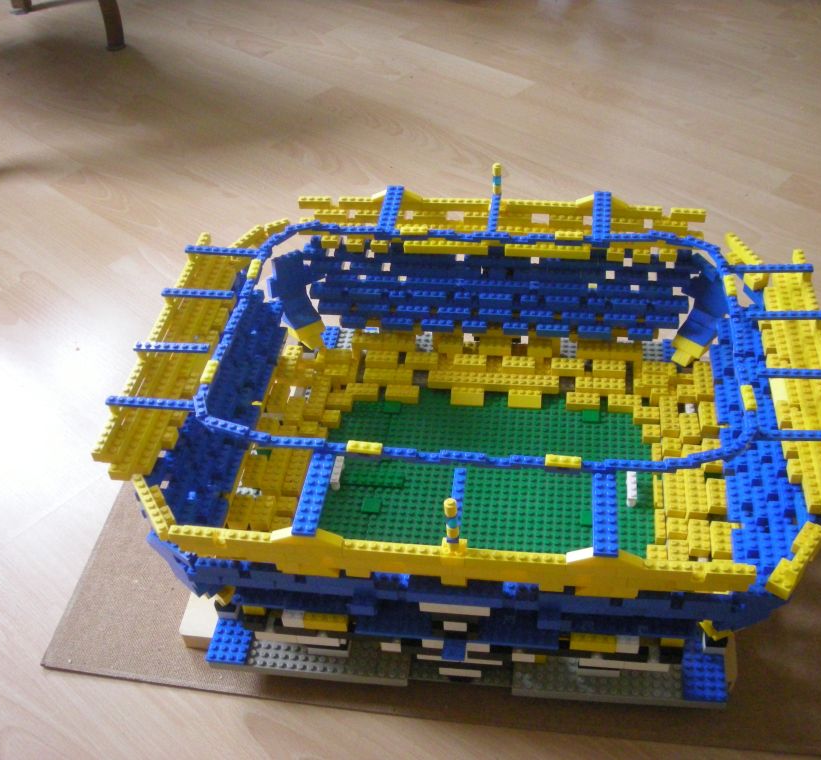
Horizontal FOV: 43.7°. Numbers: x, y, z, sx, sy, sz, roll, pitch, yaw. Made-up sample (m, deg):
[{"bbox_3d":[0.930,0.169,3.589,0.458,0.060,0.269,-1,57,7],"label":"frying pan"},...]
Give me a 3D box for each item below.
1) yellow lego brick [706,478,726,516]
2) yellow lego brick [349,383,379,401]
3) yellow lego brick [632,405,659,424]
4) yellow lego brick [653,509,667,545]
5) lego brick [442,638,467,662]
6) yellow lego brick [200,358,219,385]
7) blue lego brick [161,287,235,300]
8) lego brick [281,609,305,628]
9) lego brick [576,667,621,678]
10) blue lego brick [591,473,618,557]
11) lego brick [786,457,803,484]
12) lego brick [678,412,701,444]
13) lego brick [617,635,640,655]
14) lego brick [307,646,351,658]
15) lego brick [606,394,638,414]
[{"bbox_3d":[0.256,0.096,0.853,0.016,0.011,0.032,2,42,8],"label":"yellow lego brick"},{"bbox_3d":[-0.047,0.011,1.006,0.032,0.011,0.016,2,42,8],"label":"yellow lego brick"},{"bbox_3d":[0.222,0.033,0.961,0.024,0.011,0.016,2,42,8],"label":"yellow lego brick"},{"bbox_3d":[0.208,0.122,0.853,0.009,0.011,0.032,2,42,8],"label":"yellow lego brick"},{"bbox_3d":[0.031,0.189,0.716,0.016,0.011,0.016,2,42,8],"label":"lego brick"},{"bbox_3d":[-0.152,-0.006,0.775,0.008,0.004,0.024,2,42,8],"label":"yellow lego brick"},{"bbox_3d":[-0.182,-0.074,0.876,0.064,0.005,0.008,2,42,8],"label":"blue lego brick"},{"bbox_3d":[-0.084,0.172,0.750,0.016,0.011,0.016,2,42,8],"label":"lego brick"},{"bbox_3d":[0.140,0.214,0.762,0.032,0.011,0.008,2,42,8],"label":"lego brick"},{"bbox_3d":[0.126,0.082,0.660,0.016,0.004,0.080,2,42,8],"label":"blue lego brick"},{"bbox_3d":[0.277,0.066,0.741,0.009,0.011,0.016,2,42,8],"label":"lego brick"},{"bbox_3d":[0.252,0.043,0.923,0.016,0.011,0.032,2,42,8],"label":"lego brick"},{"bbox_3d":[0.155,0.185,0.733,0.016,0.011,0.016,2,42,8],"label":"lego brick"},{"bbox_3d":[-0.062,0.206,0.790,0.032,0.011,0.011,2,42,8],"label":"lego brick"},{"bbox_3d":[0.204,0.022,0.975,0.032,0.011,0.016,2,42,8],"label":"lego brick"}]

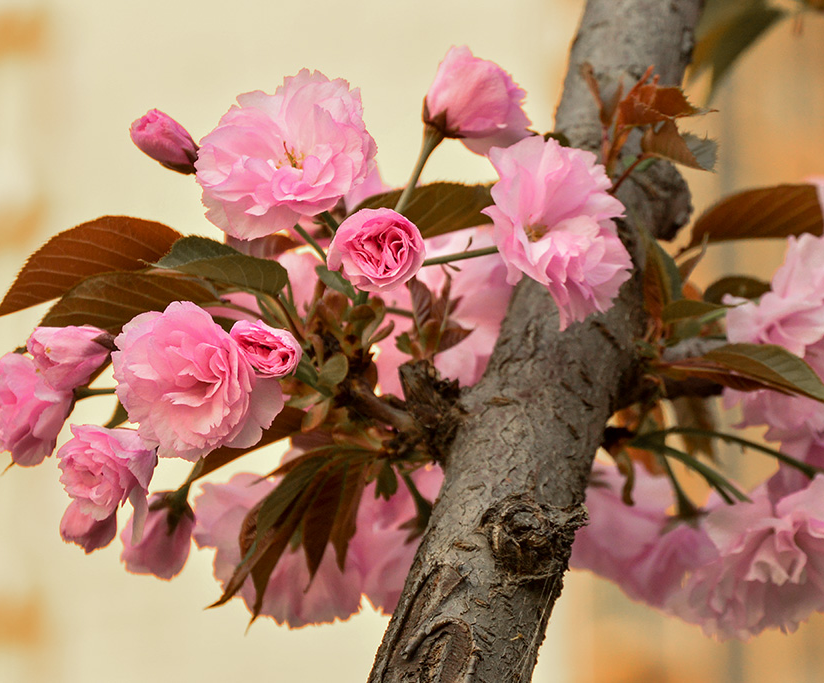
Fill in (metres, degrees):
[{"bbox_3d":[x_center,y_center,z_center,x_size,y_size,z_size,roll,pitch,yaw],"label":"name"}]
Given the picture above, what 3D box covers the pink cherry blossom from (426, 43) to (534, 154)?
[{"bbox_3d":[0.019,-0.071,2.010,0.032,0.031,0.031,-25,3,-18],"label":"pink cherry blossom"}]

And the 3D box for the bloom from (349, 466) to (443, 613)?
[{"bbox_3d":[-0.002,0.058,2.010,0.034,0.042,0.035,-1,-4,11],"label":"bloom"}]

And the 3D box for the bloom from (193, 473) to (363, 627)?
[{"bbox_3d":[-0.040,0.062,2.070,0.051,0.047,0.043,-2,33,23],"label":"bloom"}]

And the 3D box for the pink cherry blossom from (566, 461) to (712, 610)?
[{"bbox_3d":[0.071,0.059,2.090,0.047,0.044,0.042,-4,38,36],"label":"pink cherry blossom"}]

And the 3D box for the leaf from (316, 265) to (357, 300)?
[{"bbox_3d":[-0.021,-0.017,1.940,0.014,0.007,0.004,37,-20,8],"label":"leaf"}]

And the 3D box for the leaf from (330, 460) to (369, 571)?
[{"bbox_3d":[-0.018,0.050,1.980,0.008,0.031,0.010,12,0,16],"label":"leaf"}]

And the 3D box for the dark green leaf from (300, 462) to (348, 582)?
[{"bbox_3d":[-0.025,0.052,1.970,0.009,0.034,0.011,18,0,16],"label":"dark green leaf"}]

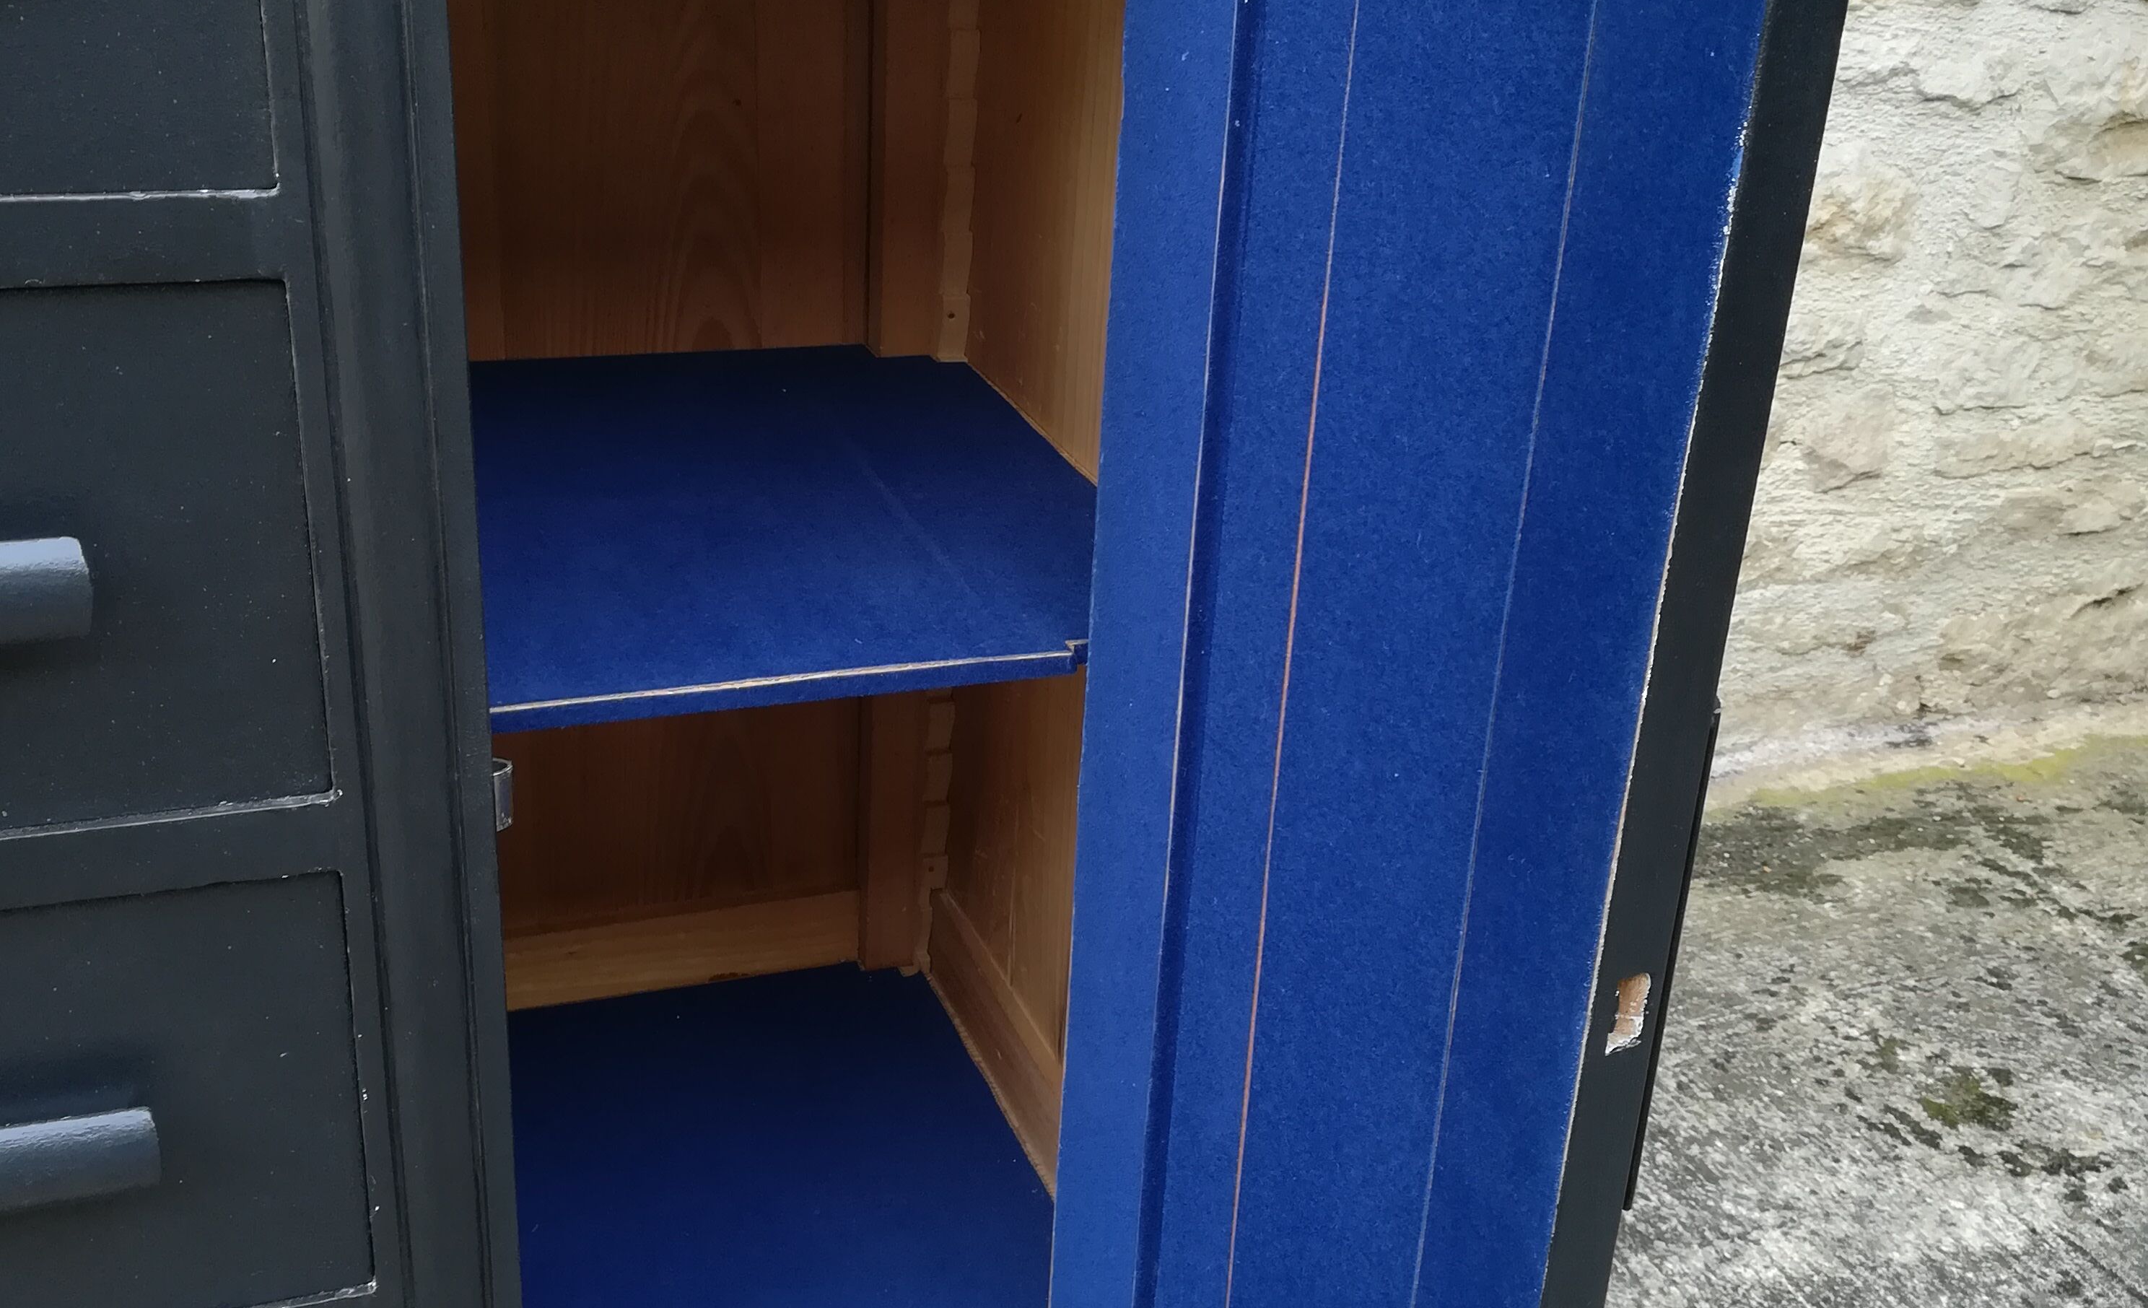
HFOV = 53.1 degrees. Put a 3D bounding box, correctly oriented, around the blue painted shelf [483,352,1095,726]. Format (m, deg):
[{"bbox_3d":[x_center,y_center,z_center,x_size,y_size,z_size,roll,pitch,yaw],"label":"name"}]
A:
[{"bbox_3d":[-0.148,-0.076,1.003,0.307,0.010,0.452,-5,24,-20],"label":"blue painted shelf"}]

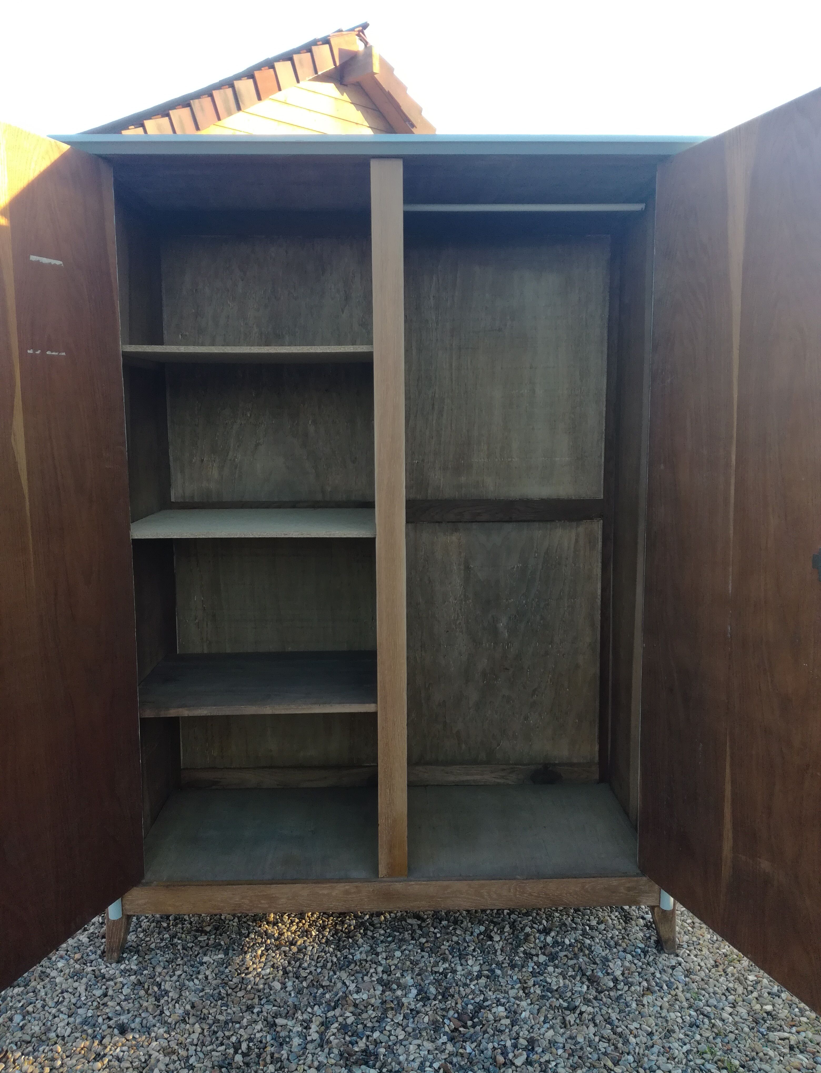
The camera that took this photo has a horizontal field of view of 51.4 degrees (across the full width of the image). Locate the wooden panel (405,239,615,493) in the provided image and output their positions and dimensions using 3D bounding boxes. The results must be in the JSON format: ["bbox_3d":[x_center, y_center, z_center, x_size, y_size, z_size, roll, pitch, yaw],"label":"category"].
[{"bbox_3d":[0.260,-0.469,2.410,0.584,0.732,0.015,0,7,-1],"label":"wooden panel"}]

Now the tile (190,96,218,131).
[{"bbox_3d":[-1.229,-2.551,5.117,0.160,0.168,0.030,-26,21,-36],"label":"tile"}]

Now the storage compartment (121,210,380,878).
[{"bbox_3d":[-0.382,-0.033,2.180,0.631,1.631,0.530,0,7,-1],"label":"storage compartment"}]

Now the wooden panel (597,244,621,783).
[{"bbox_3d":[0.571,-0.051,2.463,0.033,1.587,0.022,0,7,-1],"label":"wooden panel"}]

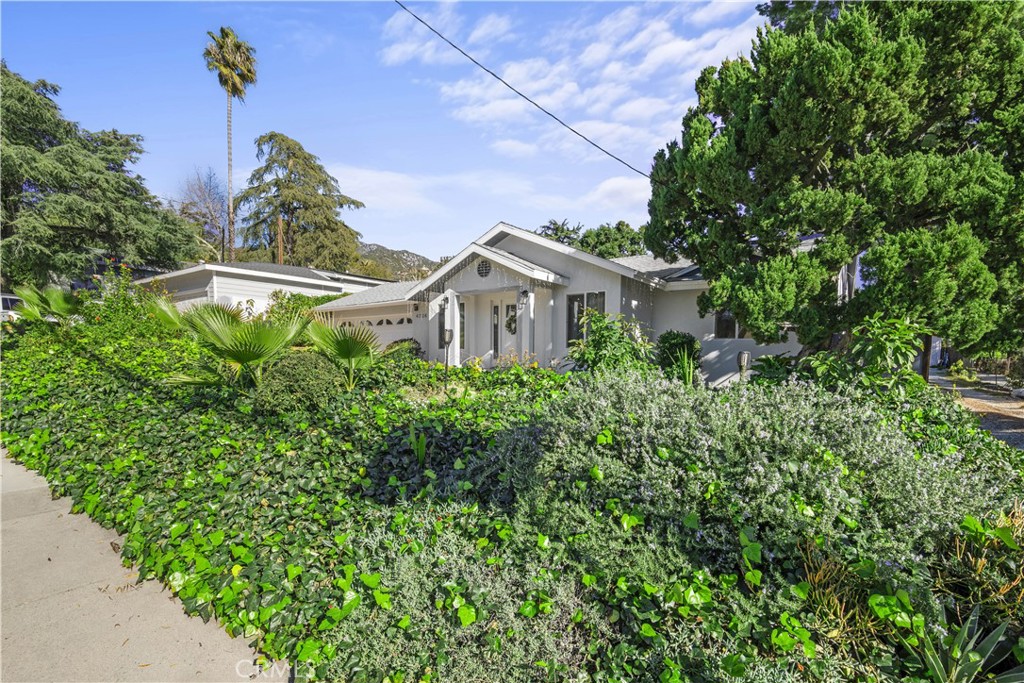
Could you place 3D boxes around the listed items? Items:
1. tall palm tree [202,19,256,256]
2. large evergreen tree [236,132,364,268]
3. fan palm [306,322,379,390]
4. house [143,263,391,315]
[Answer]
[{"bbox_3d":[-20.500,-11.400,33.000,3.900,22.600,3.900,0,0,0],"label":"tall palm tree"},{"bbox_3d":[-19.500,-9.600,42.000,11.800,19.300,11.500,0,0,0],"label":"large evergreen tree"},{"bbox_3d":[-3.450,0.290,9.300,1.500,1.450,1.400,0,0,0],"label":"fan palm"},{"bbox_3d":[-13.300,-1.800,26.200,11.000,4.200,14.000,0,0,28],"label":"house"}]

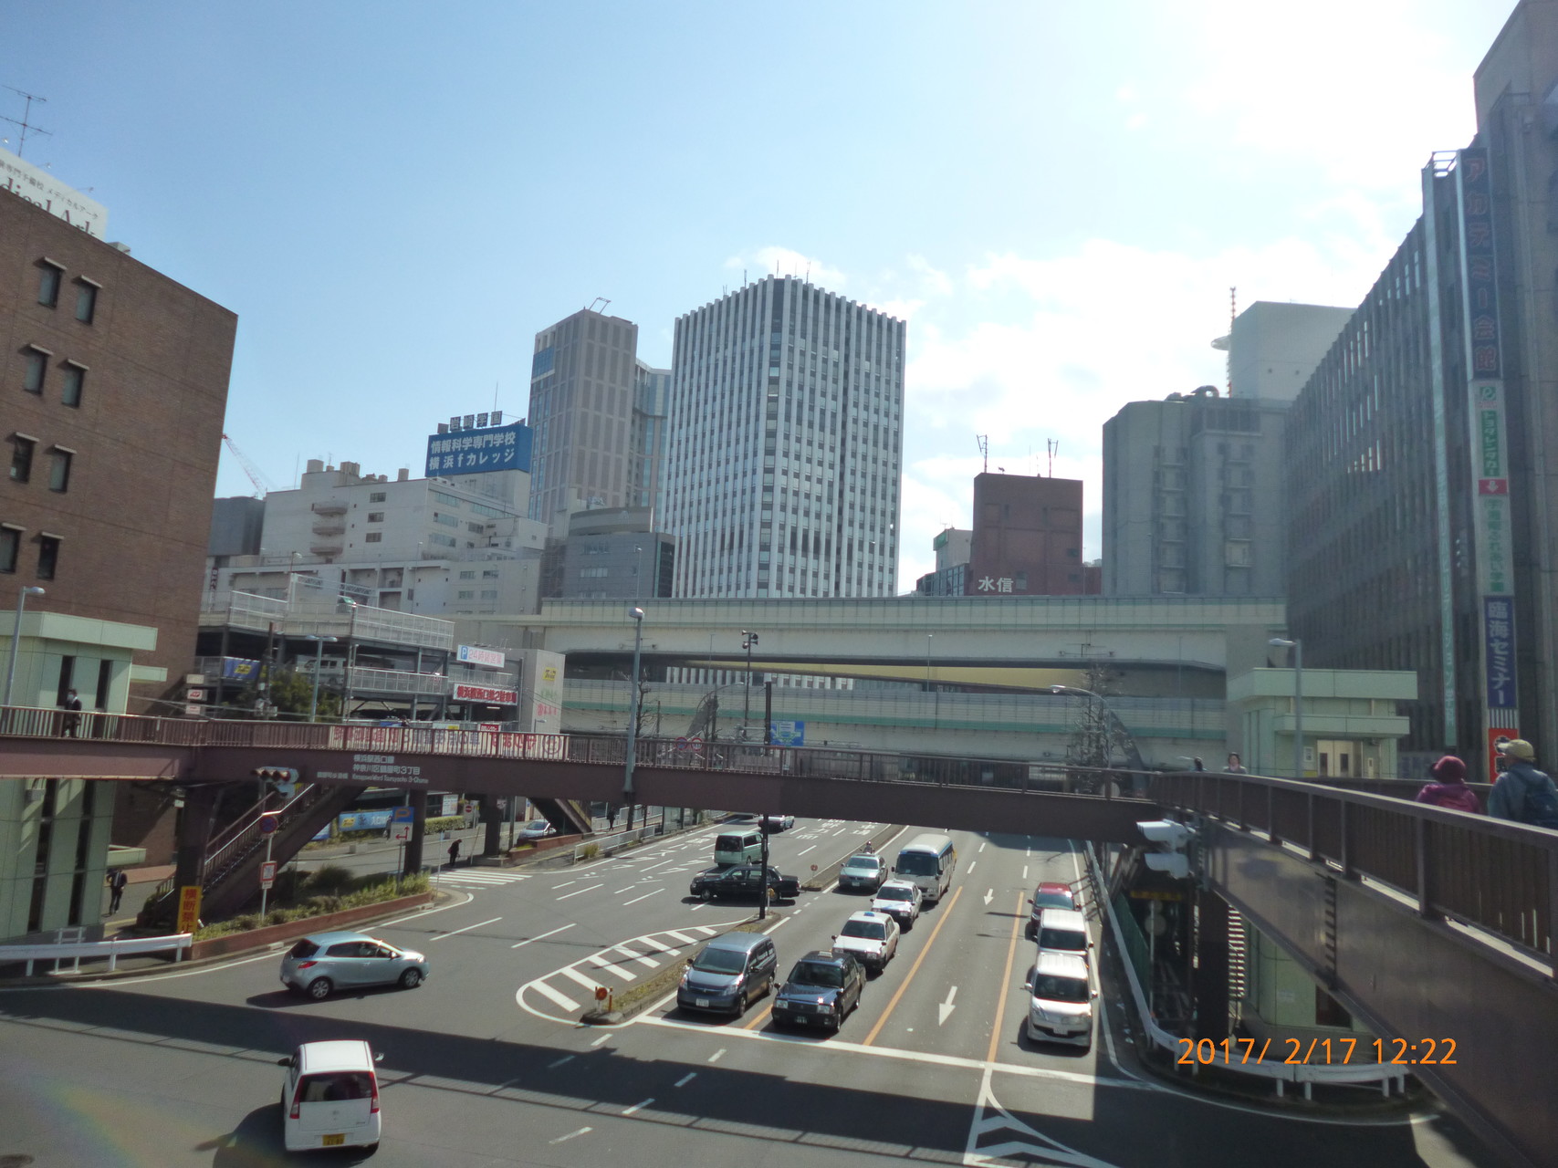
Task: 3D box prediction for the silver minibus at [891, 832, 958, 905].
[{"bbox_3d":[7.408,14.254,54.155,2.050,2.650,6.700,1,-9,15],"label":"silver minibus"}]

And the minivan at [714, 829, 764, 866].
[{"bbox_3d":[-2.051,15.431,62.813,1.690,1.850,4.550,0,-9,18],"label":"minivan"}]

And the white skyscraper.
[{"bbox_3d":[0.282,-9.963,240.648,36.500,102.600,36.500,9,-10,-39],"label":"white skyscraper"}]

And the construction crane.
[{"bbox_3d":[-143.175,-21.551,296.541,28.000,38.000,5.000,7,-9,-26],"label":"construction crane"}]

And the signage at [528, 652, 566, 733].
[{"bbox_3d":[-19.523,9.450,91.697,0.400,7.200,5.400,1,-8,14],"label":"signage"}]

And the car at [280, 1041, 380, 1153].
[{"bbox_3d":[-7.973,8.984,19.222,1.475,1.500,3.395,7,-9,-24],"label":"car"}]

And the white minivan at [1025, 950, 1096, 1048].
[{"bbox_3d":[7.800,11.463,29.844,1.620,1.750,3.750,1,-8,14],"label":"white minivan"}]

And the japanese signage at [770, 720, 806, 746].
[{"bbox_3d":[0.647,11.457,82.000,2.700,2.100,0.150,1,-9,16],"label":"japanese signage"}]

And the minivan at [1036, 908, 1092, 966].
[{"bbox_3d":[9.644,12.491,36.885,1.690,1.870,4.500,1,-8,14],"label":"minivan"}]

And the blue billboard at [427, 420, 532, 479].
[{"bbox_3d":[-57.169,-24.515,205.306,23.443,8.200,3.514,-2,-9,30],"label":"blue billboard"}]

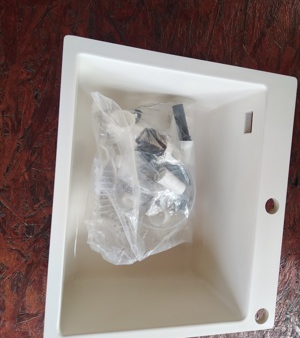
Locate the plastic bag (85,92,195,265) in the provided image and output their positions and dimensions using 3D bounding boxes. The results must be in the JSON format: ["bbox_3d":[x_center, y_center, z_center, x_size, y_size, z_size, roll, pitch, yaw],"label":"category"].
[{"bbox_3d":[0.000,0.035,0.735,0.293,0.100,0.400,4,93,-16],"label":"plastic bag"}]

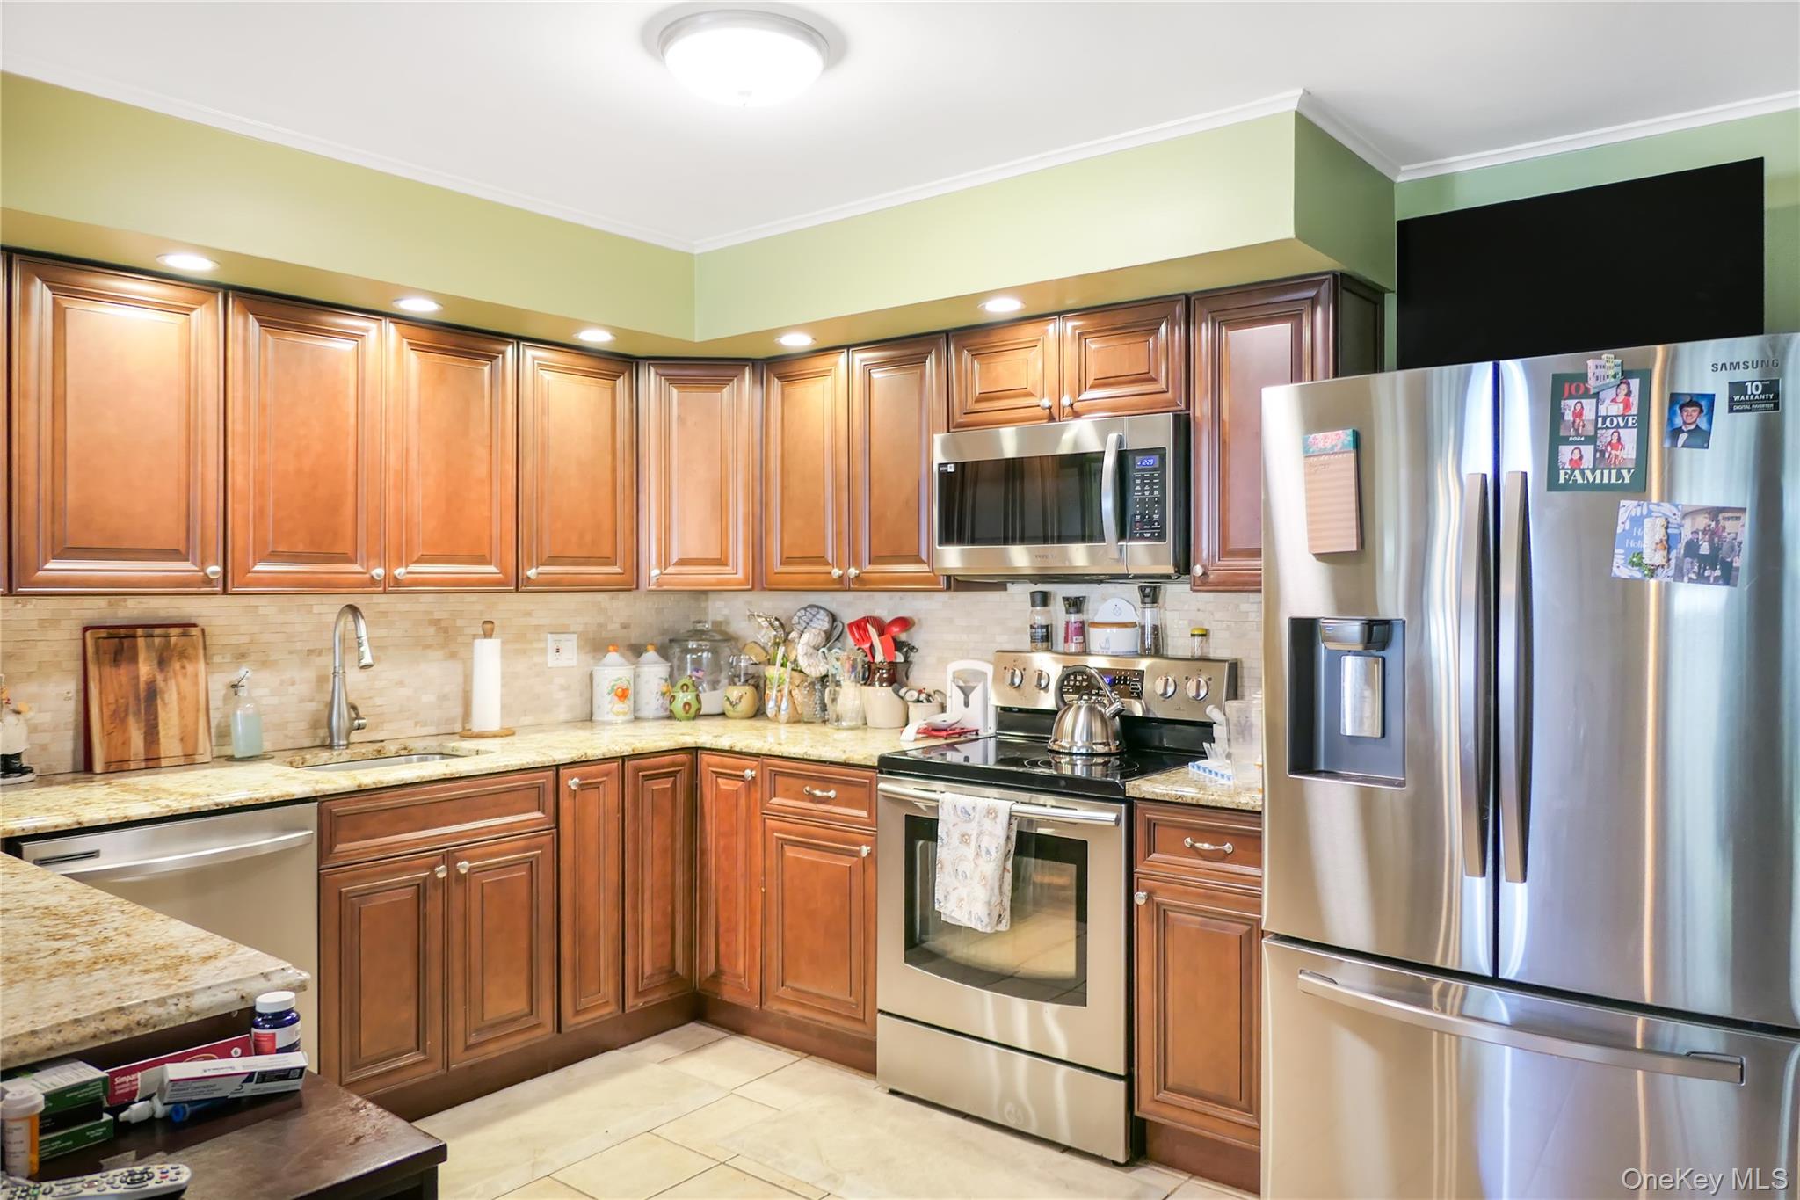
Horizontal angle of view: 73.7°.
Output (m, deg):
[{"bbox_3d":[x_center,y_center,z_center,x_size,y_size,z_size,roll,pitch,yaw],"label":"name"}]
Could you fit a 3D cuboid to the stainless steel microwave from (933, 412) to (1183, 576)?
[{"bbox_3d":[0.526,-0.268,3.435,0.752,0.412,0.427,0,1,39],"label":"stainless steel microwave"}]

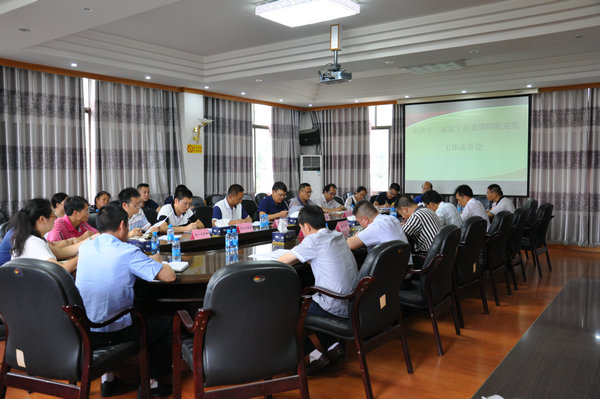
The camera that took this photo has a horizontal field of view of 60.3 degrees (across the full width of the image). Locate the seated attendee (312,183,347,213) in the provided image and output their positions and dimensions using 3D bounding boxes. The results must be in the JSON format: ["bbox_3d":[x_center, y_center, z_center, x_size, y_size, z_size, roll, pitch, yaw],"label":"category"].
[{"bbox_3d":[0.570,0.347,8.890,0.550,1.240,0.800,-3,4,-42],"label":"seated attendee"}]

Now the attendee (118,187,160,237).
[{"bbox_3d":[-2.020,0.532,6.141,0.800,1.330,0.530,3,5,40],"label":"attendee"}]

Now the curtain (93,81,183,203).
[{"bbox_3d":[-2.830,-0.562,9.233,0.200,2.920,1.750,2,4,38],"label":"curtain"}]

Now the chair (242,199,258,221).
[{"bbox_3d":[-0.606,0.544,7.934,0.660,1.010,0.640,2,4,36],"label":"chair"}]

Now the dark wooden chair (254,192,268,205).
[{"bbox_3d":[-0.566,0.379,10.356,0.620,1.000,0.600,3,4,37],"label":"dark wooden chair"}]

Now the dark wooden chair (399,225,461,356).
[{"bbox_3d":[1.027,0.724,4.546,0.660,1.010,0.640,2,4,33],"label":"dark wooden chair"}]

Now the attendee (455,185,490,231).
[{"bbox_3d":[2.453,0.450,6.966,0.820,1.300,0.550,2,4,36],"label":"attendee"}]

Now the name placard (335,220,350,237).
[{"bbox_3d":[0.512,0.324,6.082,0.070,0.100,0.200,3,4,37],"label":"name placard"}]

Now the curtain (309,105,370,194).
[{"bbox_3d":[0.960,-0.706,11.963,1.550,2.850,0.160,2,4,35],"label":"curtain"}]

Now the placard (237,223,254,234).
[{"bbox_3d":[-0.684,0.358,6.408,0.090,0.105,0.240,2,4,35],"label":"placard"}]

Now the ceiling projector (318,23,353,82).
[{"bbox_3d":[0.443,-1.753,6.264,0.330,0.700,0.290,2,4,35],"label":"ceiling projector"}]

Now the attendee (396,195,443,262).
[{"bbox_3d":[1.244,0.564,5.634,0.780,1.170,0.550,3,4,37],"label":"attendee"}]

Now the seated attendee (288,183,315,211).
[{"bbox_3d":[0.074,0.360,9.088,0.800,1.280,0.530,3,5,40],"label":"seated attendee"}]

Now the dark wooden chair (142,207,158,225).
[{"bbox_3d":[-1.668,0.627,6.372,0.660,1.010,0.640,2,4,36],"label":"dark wooden chair"}]

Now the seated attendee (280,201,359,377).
[{"bbox_3d":[0.146,0.674,3.996,0.790,1.280,0.530,2,4,35],"label":"seated attendee"}]

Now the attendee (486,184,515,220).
[{"bbox_3d":[3.037,0.395,8.034,0.780,1.270,0.520,2,4,27],"label":"attendee"}]

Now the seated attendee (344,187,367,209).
[{"bbox_3d":[1.224,0.325,10.173,0.520,1.210,0.800,-3,4,-35],"label":"seated attendee"}]

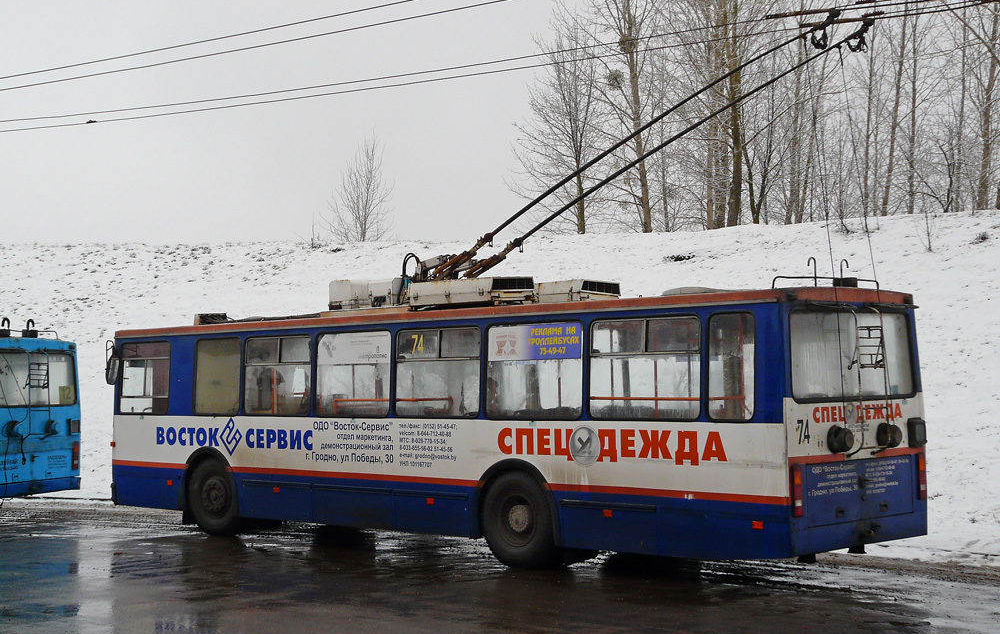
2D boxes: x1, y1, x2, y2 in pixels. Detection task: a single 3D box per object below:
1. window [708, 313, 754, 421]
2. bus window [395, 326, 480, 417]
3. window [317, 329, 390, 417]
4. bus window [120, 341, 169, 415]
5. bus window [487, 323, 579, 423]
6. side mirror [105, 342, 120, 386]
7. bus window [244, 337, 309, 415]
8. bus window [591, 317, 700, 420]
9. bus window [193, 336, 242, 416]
[{"bbox_3d":[2.120,0.452,13.444,0.510,1.000,0.060,-3,-6,45],"label":"window"},{"bbox_3d":[-0.689,0.610,16.211,1.387,0.990,0.060,-3,-6,45],"label":"bus window"},{"bbox_3d":[-1.710,0.667,17.218,1.347,0.986,0.060,-3,-6,45],"label":"window"},{"bbox_3d":[-4.888,0.845,20.348,1.272,0.975,0.060,-3,-6,45],"label":"bus window"},{"bbox_3d":[0.352,0.551,15.186,1.358,0.994,0.060,-3,-6,45],"label":"bus window"},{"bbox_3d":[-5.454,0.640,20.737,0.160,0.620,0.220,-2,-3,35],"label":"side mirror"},{"bbox_3d":[-2.751,0.725,18.243,1.349,0.983,0.060,-3,-6,45],"label":"bus window"},{"bbox_3d":[1.392,0.493,14.161,1.353,0.997,0.060,-3,-6,45],"label":"bus window"},{"bbox_3d":[-3.660,0.776,19.139,1.035,0.980,0.060,-3,-6,45],"label":"bus window"}]

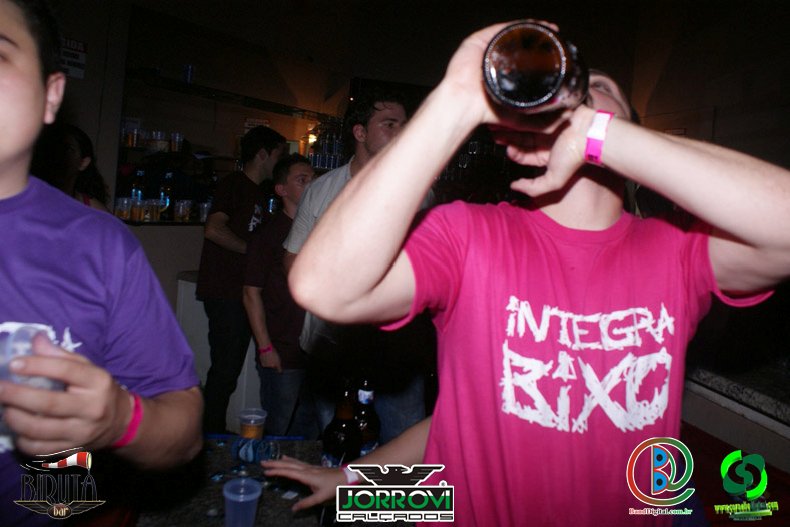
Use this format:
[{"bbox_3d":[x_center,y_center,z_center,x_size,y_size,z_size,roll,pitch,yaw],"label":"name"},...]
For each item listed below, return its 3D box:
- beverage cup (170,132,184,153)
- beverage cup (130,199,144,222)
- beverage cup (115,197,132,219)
[{"bbox_3d":[-1.255,-0.697,3.420,0.076,0.108,0.076,5,3,0],"label":"beverage cup"},{"bbox_3d":[-1.273,-0.262,2.930,0.077,0.109,0.077,5,3,0],"label":"beverage cup"},{"bbox_3d":[-1.314,-0.265,2.870,0.077,0.109,0.077,5,3,0],"label":"beverage cup"}]

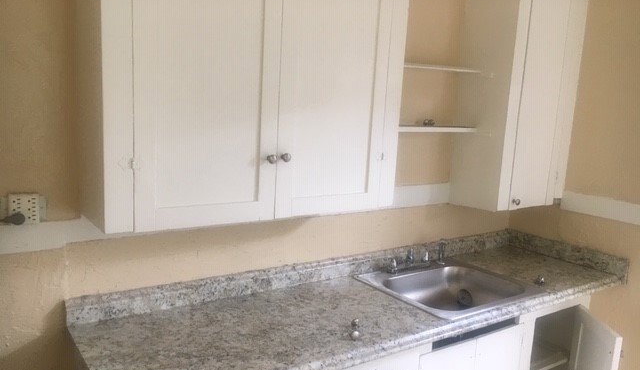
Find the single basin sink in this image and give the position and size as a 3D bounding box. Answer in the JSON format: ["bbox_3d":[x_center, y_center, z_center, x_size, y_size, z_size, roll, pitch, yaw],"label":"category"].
[{"bbox_3d":[0.578,0.511,2.417,0.635,0.140,0.562,-3,11,-35],"label":"single basin sink"}]

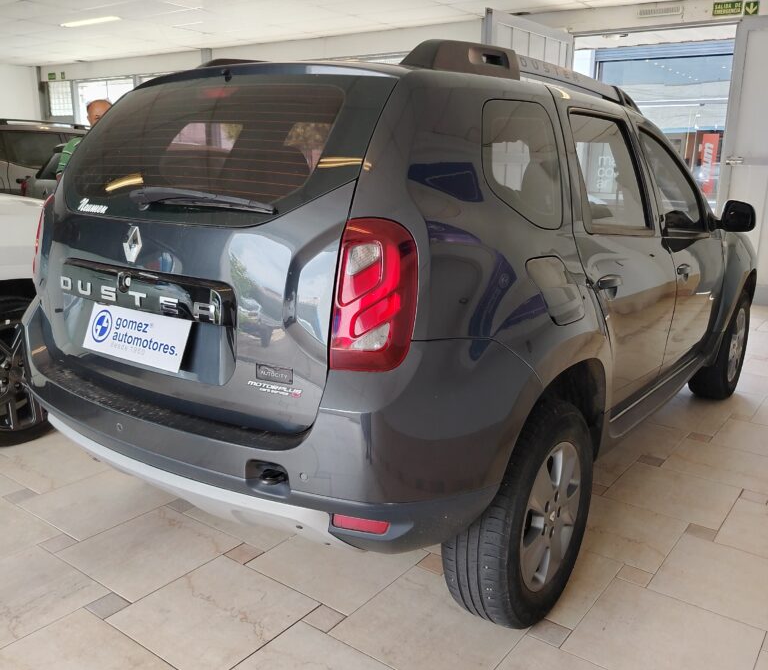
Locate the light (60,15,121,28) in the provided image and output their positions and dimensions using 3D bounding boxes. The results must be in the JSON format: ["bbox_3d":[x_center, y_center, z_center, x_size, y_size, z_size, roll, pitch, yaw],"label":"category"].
[{"bbox_3d":[-3.541,-3.772,8.553,1.220,0.065,0.120,11,17,35],"label":"light"}]

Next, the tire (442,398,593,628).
[{"bbox_3d":[0.424,0.512,2.148,0.225,0.675,0.680,11,16,35],"label":"tire"}]

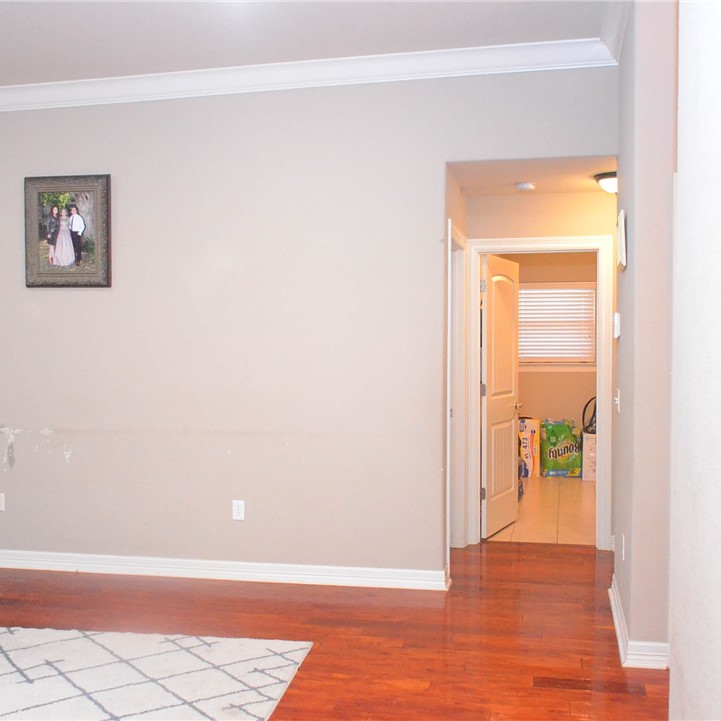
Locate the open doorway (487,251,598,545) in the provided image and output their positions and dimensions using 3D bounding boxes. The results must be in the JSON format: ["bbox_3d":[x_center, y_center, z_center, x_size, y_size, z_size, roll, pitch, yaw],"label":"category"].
[{"bbox_3d":[1.242,0.269,6.341,0.800,2.045,0.140,0,2,12],"label":"open doorway"}]

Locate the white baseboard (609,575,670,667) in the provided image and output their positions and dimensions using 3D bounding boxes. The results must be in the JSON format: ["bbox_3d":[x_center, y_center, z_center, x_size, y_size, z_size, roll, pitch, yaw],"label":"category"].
[{"bbox_3d":[1.407,1.281,4.622,0.179,0.118,1.254,0,2,12],"label":"white baseboard"}]

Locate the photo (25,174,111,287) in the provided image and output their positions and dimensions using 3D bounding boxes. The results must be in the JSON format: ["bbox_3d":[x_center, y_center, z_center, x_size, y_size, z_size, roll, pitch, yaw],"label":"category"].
[{"bbox_3d":[-1.818,-0.801,5.644,0.581,0.685,0.040,0,2,12],"label":"photo"}]

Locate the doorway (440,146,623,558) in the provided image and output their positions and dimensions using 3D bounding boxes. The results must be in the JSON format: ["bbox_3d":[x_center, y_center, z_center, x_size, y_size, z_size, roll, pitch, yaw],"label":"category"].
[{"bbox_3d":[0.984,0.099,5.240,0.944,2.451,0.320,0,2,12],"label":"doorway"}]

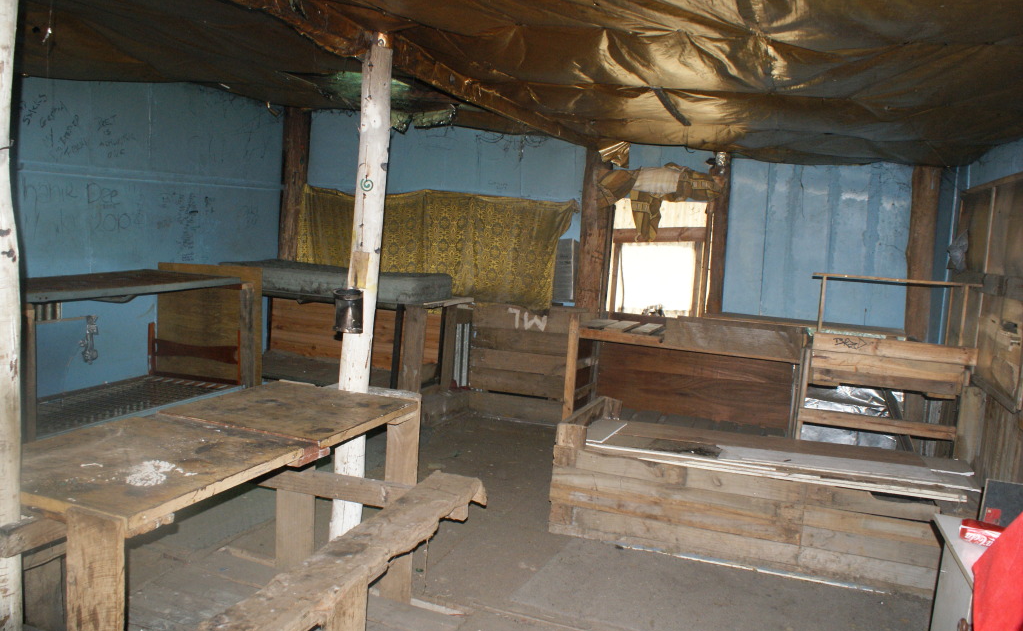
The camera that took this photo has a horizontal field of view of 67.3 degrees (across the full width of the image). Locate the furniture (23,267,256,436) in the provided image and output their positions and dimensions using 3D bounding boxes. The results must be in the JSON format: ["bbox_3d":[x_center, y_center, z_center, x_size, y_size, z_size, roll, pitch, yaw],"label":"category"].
[{"bbox_3d":[-2.546,0.222,4.898,0.810,1.010,1.740,6,7,24],"label":"furniture"}]

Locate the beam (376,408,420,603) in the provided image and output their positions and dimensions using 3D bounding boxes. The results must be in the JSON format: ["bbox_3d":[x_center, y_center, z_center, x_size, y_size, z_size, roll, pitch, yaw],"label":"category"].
[{"bbox_3d":[-0.438,0.747,3.025,0.150,0.770,0.040,6,7,24],"label":"beam"}]

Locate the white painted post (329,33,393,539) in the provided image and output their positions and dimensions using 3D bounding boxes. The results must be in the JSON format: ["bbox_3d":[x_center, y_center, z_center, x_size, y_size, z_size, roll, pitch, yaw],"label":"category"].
[{"bbox_3d":[-0.673,-0.049,3.449,0.138,2.363,0.138,7,7,20],"label":"white painted post"}]

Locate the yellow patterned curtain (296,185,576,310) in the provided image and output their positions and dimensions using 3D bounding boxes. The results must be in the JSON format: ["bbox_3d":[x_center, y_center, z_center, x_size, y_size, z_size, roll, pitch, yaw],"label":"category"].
[{"bbox_3d":[-0.718,-0.565,6.228,2.550,0.880,0.080,6,7,24],"label":"yellow patterned curtain"}]

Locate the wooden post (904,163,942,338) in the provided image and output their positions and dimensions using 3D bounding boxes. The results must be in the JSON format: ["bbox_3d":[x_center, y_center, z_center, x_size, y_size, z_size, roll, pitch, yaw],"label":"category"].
[{"bbox_3d":[2.893,0.035,5.445,0.185,2.170,0.185,2,5,20],"label":"wooden post"}]

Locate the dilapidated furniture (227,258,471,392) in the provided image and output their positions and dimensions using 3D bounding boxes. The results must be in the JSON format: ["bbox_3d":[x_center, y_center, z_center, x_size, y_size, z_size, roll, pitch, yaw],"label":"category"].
[{"bbox_3d":[-1.321,0.128,6.144,1.910,1.040,0.820,6,7,24],"label":"dilapidated furniture"}]

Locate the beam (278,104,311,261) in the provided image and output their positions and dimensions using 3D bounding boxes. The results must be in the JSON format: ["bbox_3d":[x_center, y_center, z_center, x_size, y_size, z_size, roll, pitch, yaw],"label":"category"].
[{"bbox_3d":[-2.087,-0.625,7.258,0.210,2.628,0.210,8,7,20],"label":"beam"}]

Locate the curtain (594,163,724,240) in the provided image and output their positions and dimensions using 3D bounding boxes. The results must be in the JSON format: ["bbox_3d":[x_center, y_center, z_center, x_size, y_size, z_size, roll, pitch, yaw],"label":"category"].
[{"bbox_3d":[1.124,-0.864,5.881,0.937,0.591,0.120,5,6,20],"label":"curtain"}]

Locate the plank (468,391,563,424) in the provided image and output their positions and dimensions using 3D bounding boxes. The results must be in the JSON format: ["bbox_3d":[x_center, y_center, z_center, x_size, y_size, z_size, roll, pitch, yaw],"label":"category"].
[{"bbox_3d":[0.043,0.697,6.004,0.860,0.230,0.040,6,7,24],"label":"plank"}]

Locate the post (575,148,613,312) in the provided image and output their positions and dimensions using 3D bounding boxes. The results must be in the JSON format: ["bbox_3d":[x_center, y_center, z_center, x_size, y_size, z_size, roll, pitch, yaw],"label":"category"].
[{"bbox_3d":[0.645,-0.217,6.285,0.200,2.279,0.200,6,6,20],"label":"post"}]

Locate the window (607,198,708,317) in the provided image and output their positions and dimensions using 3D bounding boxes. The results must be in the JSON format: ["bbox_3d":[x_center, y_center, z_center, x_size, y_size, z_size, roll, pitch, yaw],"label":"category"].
[{"bbox_3d":[1.045,-0.406,5.520,0.660,0.840,0.080,6,7,24],"label":"window"}]

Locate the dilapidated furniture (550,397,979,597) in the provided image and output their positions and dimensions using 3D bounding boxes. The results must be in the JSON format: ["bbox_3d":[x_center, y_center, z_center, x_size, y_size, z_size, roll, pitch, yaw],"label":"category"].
[{"bbox_3d":[1.261,0.891,4.046,1.927,0.573,0.870,5,6,20],"label":"dilapidated furniture"}]

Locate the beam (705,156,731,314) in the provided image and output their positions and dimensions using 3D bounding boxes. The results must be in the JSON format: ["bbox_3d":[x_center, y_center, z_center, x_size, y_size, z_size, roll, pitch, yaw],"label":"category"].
[{"bbox_3d":[1.572,-0.118,5.951,0.125,2.241,0.125,4,5,20],"label":"beam"}]

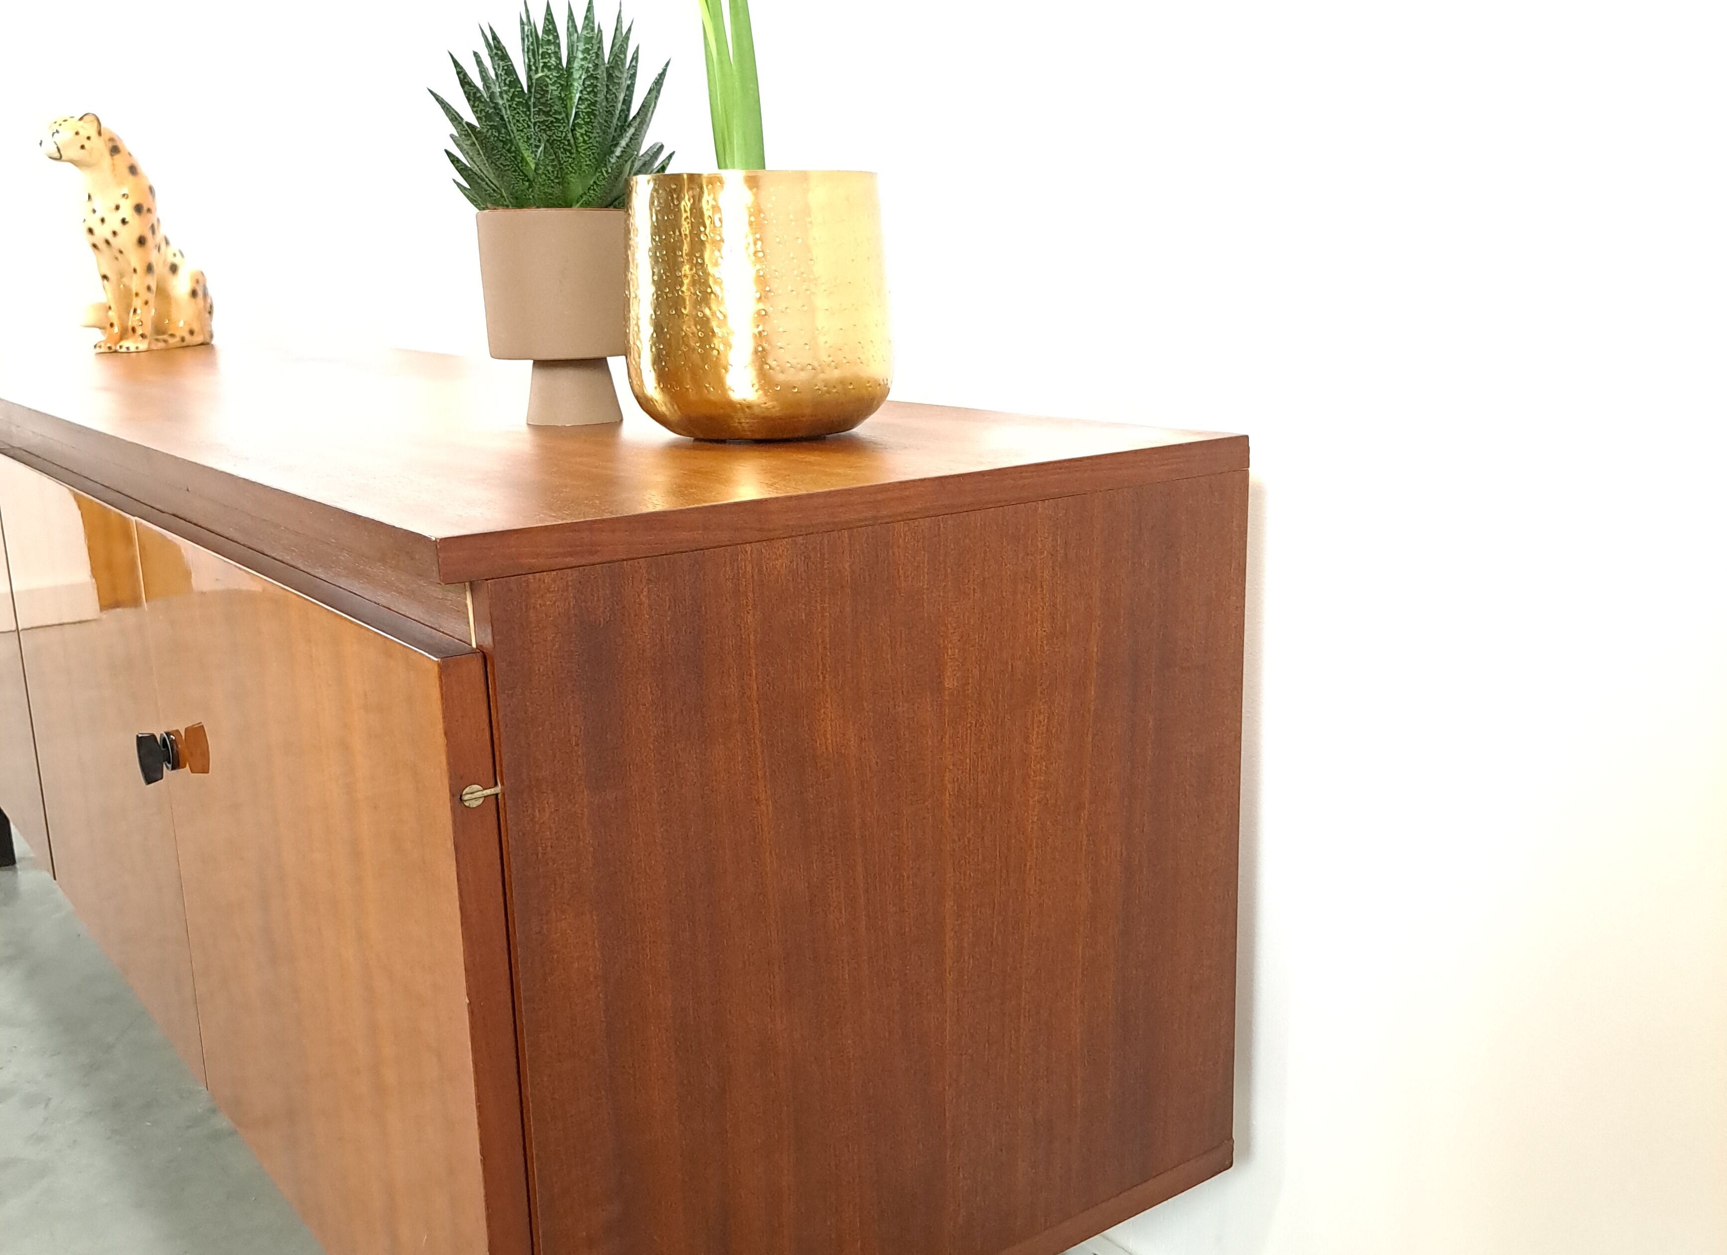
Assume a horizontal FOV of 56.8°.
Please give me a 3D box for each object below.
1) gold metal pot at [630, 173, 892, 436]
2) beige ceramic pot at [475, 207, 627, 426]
[{"bbox_3d":[-0.061,-0.186,0.921,0.155,0.147,0.155,-1,13,0],"label":"gold metal pot"},{"bbox_3d":[-0.187,-0.197,1.013,0.105,0.131,0.105,-4,13,-10],"label":"beige ceramic pot"}]

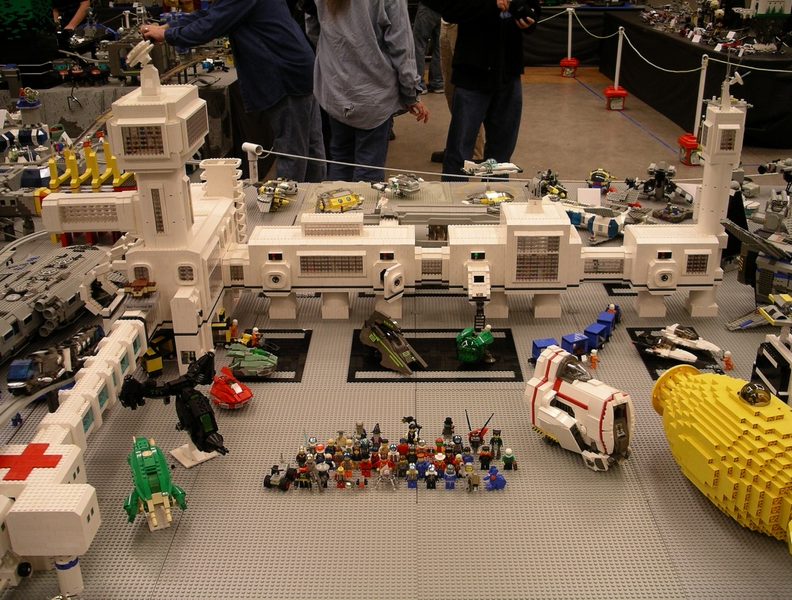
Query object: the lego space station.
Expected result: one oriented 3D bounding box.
[{"bbox_3d":[-0.018,-0.266,1.940,1.664,0.688,0.552,0,23,1],"label":"lego space station"}]

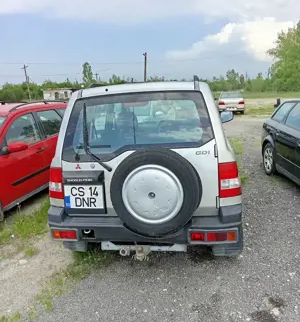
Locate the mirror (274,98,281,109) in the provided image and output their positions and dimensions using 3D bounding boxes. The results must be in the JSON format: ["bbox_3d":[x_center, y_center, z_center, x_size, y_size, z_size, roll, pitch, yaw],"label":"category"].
[{"bbox_3d":[2.562,-1.155,6.500,0.150,0.210,0.120,-3,12,0],"label":"mirror"}]

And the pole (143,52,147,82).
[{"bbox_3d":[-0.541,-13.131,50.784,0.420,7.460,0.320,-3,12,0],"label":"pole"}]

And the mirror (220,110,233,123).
[{"bbox_3d":[1.085,-0.633,4.600,0.200,0.180,0.120,-2,12,8],"label":"mirror"}]

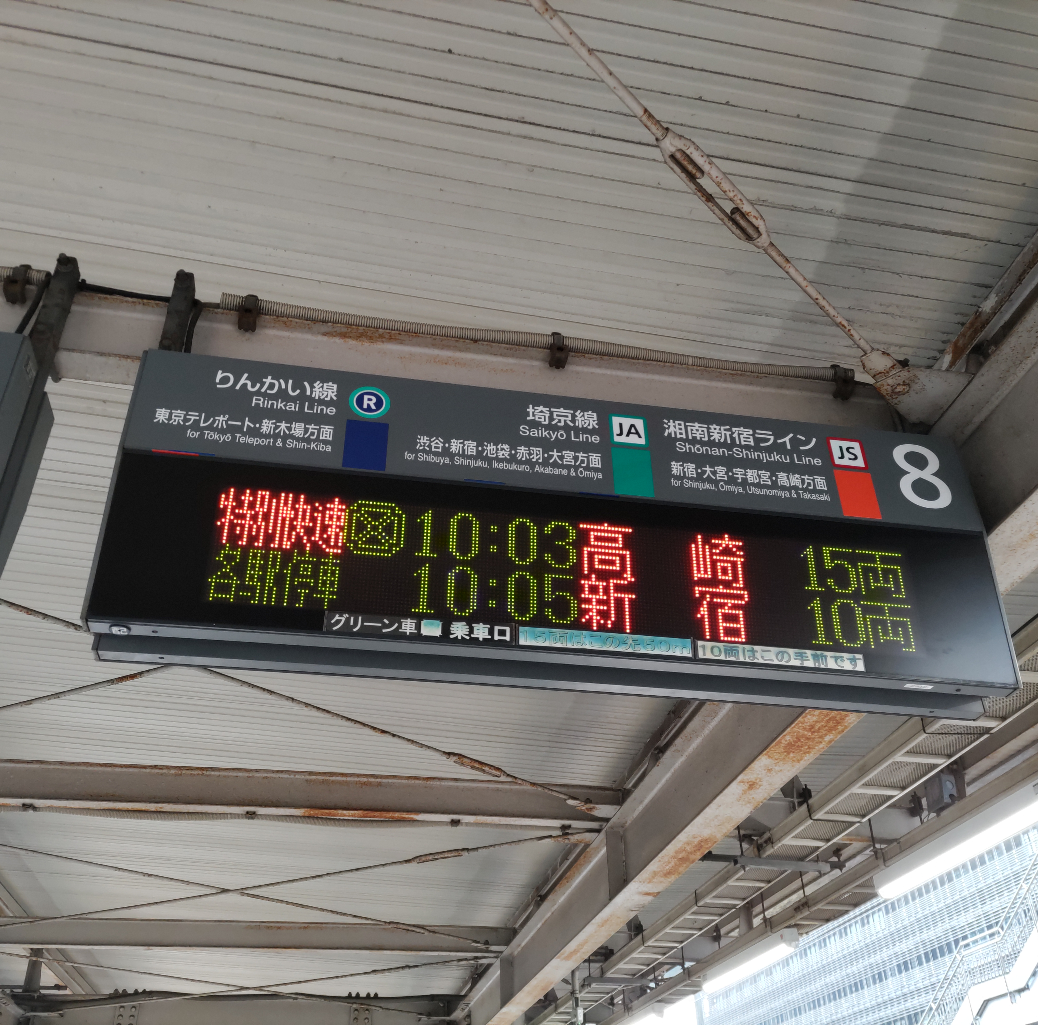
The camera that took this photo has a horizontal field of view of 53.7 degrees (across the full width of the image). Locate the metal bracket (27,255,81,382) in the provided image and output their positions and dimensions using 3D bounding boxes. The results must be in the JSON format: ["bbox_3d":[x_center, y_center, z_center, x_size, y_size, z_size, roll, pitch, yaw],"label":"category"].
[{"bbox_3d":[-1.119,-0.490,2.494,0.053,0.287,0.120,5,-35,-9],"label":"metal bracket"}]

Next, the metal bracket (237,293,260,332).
[{"bbox_3d":[-0.684,-0.501,2.594,0.046,0.072,0.050,5,-35,-9],"label":"metal bracket"}]

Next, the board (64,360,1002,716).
[{"bbox_3d":[0.116,0.092,2.433,2.006,0.677,0.331,5,-35,-9],"label":"board"}]

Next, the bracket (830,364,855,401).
[{"bbox_3d":[0.903,-0.361,2.859,0.046,0.072,0.050,5,-35,-9],"label":"bracket"}]

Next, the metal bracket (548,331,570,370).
[{"bbox_3d":[0.106,-0.429,2.724,0.046,0.072,0.050,5,-35,-9],"label":"metal bracket"}]

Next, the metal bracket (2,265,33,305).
[{"bbox_3d":[-1.230,-0.557,2.508,0.046,0.072,0.050,5,-35,-9],"label":"metal bracket"}]

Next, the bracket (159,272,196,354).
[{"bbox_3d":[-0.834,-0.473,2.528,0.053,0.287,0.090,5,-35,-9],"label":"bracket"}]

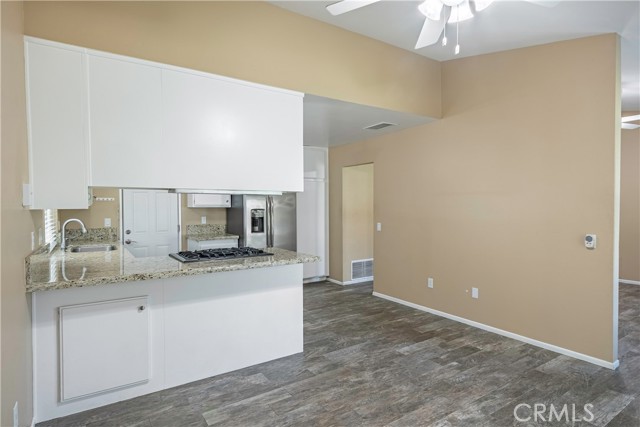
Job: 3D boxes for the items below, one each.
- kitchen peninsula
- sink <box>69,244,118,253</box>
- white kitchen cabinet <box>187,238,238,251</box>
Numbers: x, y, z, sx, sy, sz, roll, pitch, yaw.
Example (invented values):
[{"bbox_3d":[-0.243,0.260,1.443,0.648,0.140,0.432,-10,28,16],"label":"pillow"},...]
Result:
[{"bbox_3d":[-1.176,0.878,3.124,2.165,0.903,0.977,-1,1,-33],"label":"kitchen peninsula"},{"bbox_3d":[-2.677,0.516,4.010,0.443,0.201,0.725,-1,1,-33],"label":"sink"},{"bbox_3d":[-1.705,0.854,5.471,0.614,0.866,0.614,-1,1,-33],"label":"white kitchen cabinet"}]

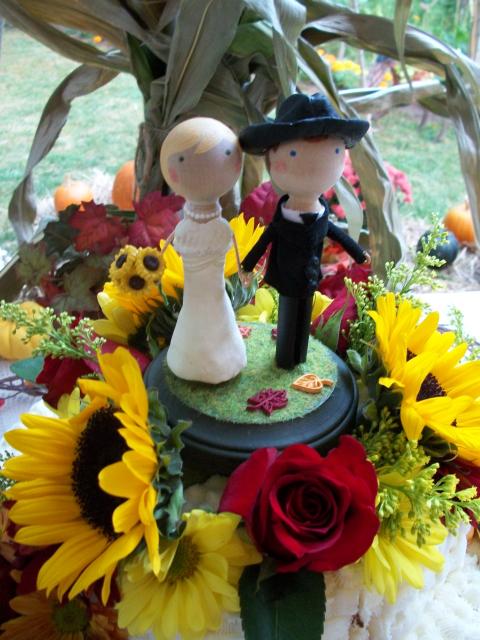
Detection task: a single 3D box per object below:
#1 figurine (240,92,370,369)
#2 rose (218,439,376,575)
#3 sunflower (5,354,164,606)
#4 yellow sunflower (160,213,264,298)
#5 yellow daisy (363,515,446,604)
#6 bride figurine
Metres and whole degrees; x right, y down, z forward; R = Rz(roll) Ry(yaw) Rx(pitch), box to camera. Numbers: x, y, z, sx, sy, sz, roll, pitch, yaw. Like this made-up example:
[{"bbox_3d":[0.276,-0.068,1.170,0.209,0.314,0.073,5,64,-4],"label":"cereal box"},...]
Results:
[{"bbox_3d":[0.028,-0.037,0.309,0.057,0.133,0.044,-8,33,-14],"label":"figurine"},{"bbox_3d":[0.025,0.078,0.276,0.064,0.055,0.048,-4,-8,-8],"label":"rose"},{"bbox_3d":[-0.073,0.072,0.298,0.042,0.113,0.108,7,23,-37],"label":"sunflower"},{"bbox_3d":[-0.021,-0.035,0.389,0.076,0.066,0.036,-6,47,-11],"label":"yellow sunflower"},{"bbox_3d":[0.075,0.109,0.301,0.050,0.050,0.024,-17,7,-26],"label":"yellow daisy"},{"bbox_3d":[-0.017,-0.031,0.305,0.042,0.126,0.040,-4,32,-7],"label":"bride figurine"}]

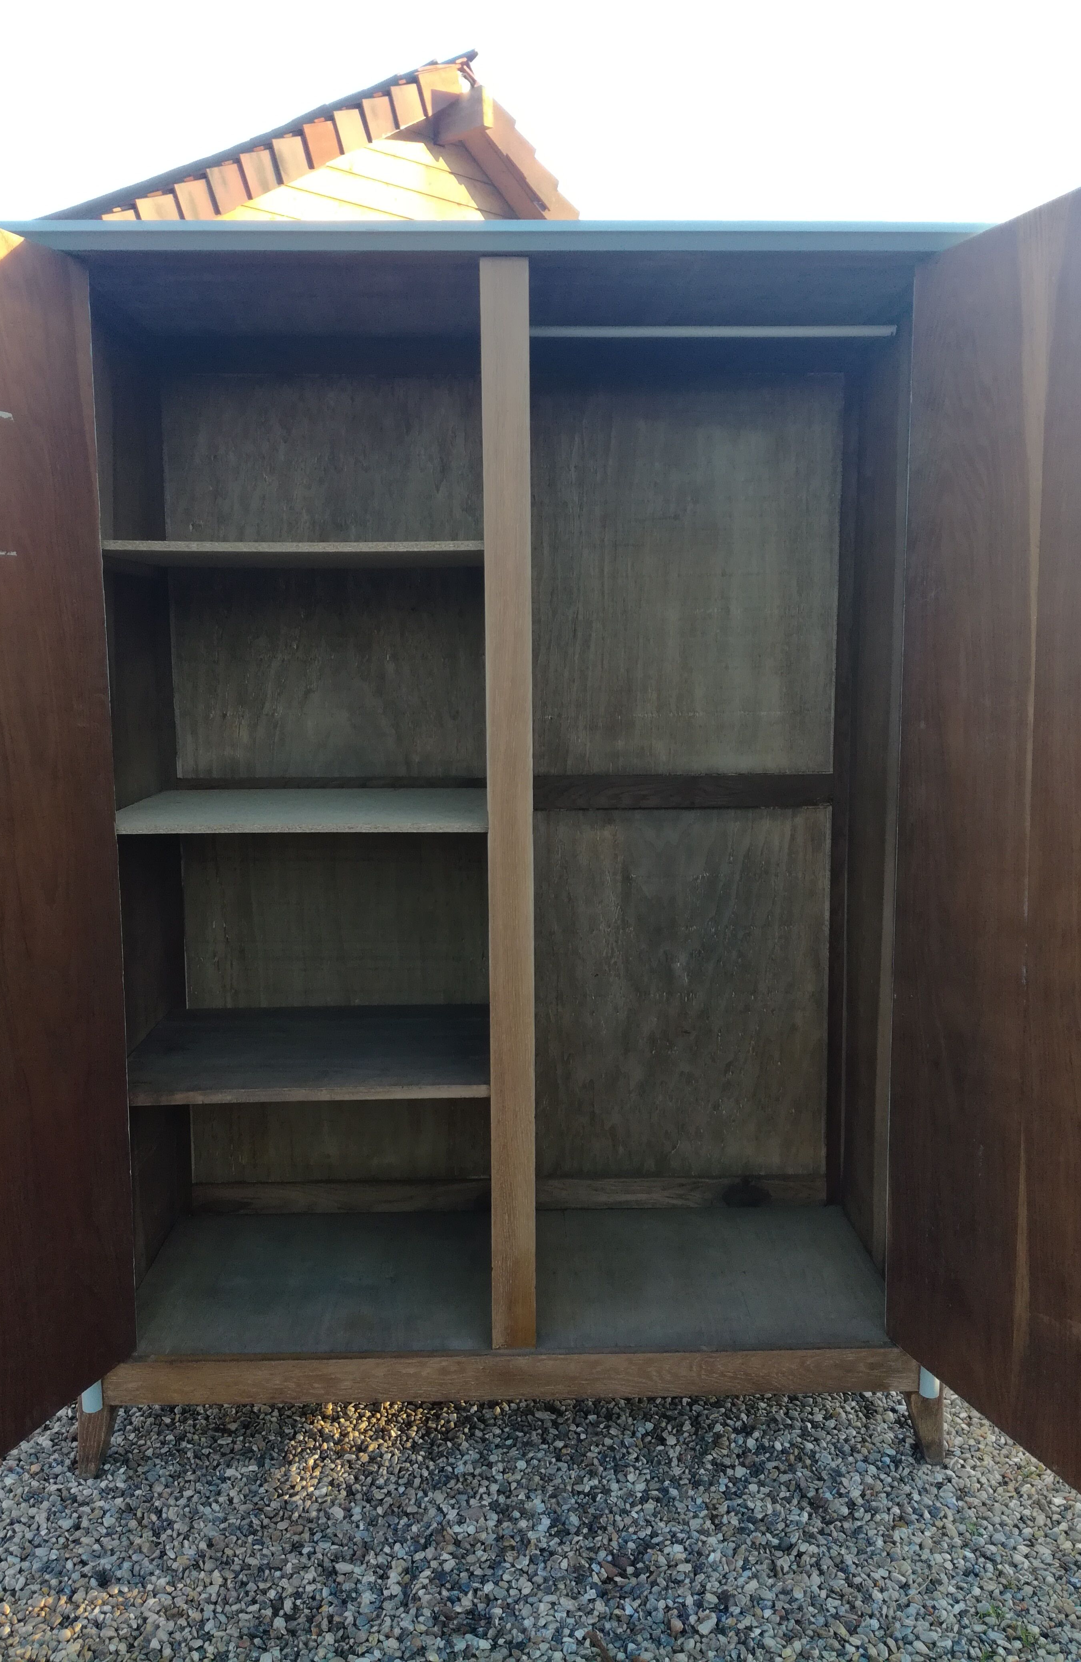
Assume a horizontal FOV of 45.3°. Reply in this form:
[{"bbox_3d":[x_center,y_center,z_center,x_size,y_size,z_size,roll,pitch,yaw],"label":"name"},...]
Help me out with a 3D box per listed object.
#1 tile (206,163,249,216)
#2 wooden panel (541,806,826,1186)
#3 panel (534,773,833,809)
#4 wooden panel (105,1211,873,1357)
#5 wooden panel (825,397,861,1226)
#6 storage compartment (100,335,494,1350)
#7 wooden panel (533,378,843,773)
[{"bbox_3d":[-1.229,-2.551,5.117,0.160,0.168,0.030,-26,21,-36],"label":"tile"},{"bbox_3d":[0.264,0.315,2.505,0.584,0.725,0.015,0,7,-1],"label":"wooden panel"},{"bbox_3d":[0.262,-0.075,2.455,0.584,0.061,0.020,0,7,-1],"label":"panel"},{"bbox_3d":[-0.048,0.784,2.280,1.288,0.018,0.520,0,7,-1],"label":"wooden panel"},{"bbox_3d":[0.571,-0.051,2.463,0.033,1.587,0.022,0,7,-1],"label":"wooden panel"},{"bbox_3d":[-0.382,-0.033,2.180,0.631,1.631,0.530,0,7,-1],"label":"storage compartment"},{"bbox_3d":[0.260,-0.469,2.410,0.584,0.732,0.015,0,7,-1],"label":"wooden panel"}]

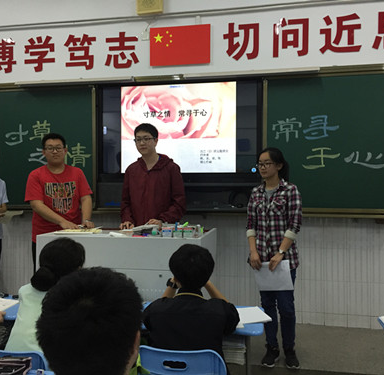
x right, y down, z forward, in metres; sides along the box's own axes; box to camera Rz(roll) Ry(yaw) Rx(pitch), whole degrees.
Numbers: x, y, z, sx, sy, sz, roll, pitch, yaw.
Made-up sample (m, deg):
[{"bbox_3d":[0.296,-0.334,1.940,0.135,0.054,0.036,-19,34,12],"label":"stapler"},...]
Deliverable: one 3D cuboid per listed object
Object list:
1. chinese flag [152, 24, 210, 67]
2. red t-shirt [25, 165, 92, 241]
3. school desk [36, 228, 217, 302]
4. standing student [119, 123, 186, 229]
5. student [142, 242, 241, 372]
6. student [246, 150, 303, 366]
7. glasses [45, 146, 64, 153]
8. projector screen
[{"bbox_3d":[-0.117,-1.393,4.114,0.603,0.375,0.020,0,1,11],"label":"chinese flag"},{"bbox_3d":[-1.060,0.132,3.350,0.540,0.640,0.300,0,1,-24],"label":"red t-shirt"},{"bbox_3d":[-0.416,0.865,2.951,1.070,1.107,0.630,0,1,11],"label":"school desk"},{"bbox_3d":[-0.322,0.386,3.369,0.530,1.806,0.370,0,1,12],"label":"standing student"},{"bbox_3d":[0.003,0.840,1.846,0.440,1.181,0.560,0,1,11],"label":"student"},{"bbox_3d":[0.606,0.499,3.088,0.410,1.586,0.290,0,1,21],"label":"student"},{"bbox_3d":[-1.083,-0.297,3.300,0.148,0.046,0.138,0,1,-18],"label":"glasses"},{"bbox_3d":[-0.142,-0.575,4.096,1.153,0.866,0.050,0,1,11],"label":"projector screen"}]

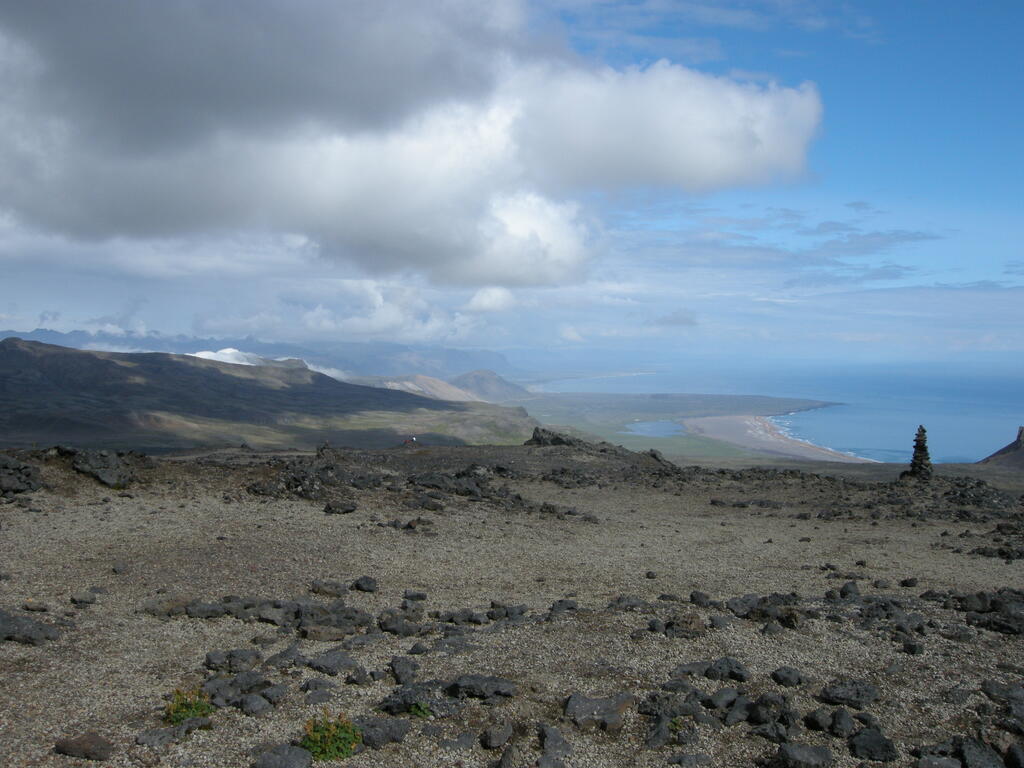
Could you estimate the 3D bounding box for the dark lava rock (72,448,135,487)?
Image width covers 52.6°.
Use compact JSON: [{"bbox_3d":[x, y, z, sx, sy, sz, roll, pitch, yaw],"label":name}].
[{"bbox_3d":[-6.413,1.327,16.256,0.973,0.595,0.730,-1,2,-22],"label":"dark lava rock"}]

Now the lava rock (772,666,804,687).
[{"bbox_3d":[1.438,1.522,5.386,0.166,0.087,0.141,1,2,15],"label":"lava rock"}]

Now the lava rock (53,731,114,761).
[{"bbox_3d":[-1.833,1.546,4.429,0.265,0.093,0.199,-1,2,-23],"label":"lava rock"}]

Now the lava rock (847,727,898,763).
[{"bbox_3d":[1.521,1.521,4.356,0.210,0.119,0.179,1,2,19],"label":"lava rock"}]

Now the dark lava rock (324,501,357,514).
[{"bbox_3d":[-2.114,1.522,12.762,0.394,0.156,0.276,0,2,-9],"label":"dark lava rock"}]

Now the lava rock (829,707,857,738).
[{"bbox_3d":[1.493,1.533,4.676,0.127,0.118,0.139,1,2,18],"label":"lava rock"}]

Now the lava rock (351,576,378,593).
[{"bbox_3d":[-1.122,1.526,7.878,0.213,0.104,0.181,0,2,-8],"label":"lava rock"}]

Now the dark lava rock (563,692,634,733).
[{"bbox_3d":[0.396,1.503,4.744,0.330,0.153,0.214,0,2,5],"label":"dark lava rock"}]

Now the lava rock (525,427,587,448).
[{"bbox_3d":[1.193,1.467,28.387,1.700,0.563,1.105,0,2,2],"label":"lava rock"}]

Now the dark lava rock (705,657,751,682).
[{"bbox_3d":[1.139,1.509,5.473,0.243,0.117,0.182,0,2,12],"label":"dark lava rock"}]

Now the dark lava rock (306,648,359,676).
[{"bbox_3d":[-0.983,1.526,5.671,0.285,0.126,0.214,0,2,-10],"label":"dark lava rock"}]

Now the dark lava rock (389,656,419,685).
[{"bbox_3d":[-0.577,1.523,5.505,0.160,0.131,0.160,0,2,-6],"label":"dark lava rock"}]

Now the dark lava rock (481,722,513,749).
[{"bbox_3d":[-0.067,1.526,4.494,0.139,0.098,0.125,0,2,-1],"label":"dark lava rock"}]

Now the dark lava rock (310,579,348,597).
[{"bbox_3d":[-1.380,1.522,7.744,0.284,0.113,0.213,0,2,-10],"label":"dark lava rock"}]

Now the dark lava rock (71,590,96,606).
[{"bbox_3d":[-3.057,1.530,7.385,0.185,0.098,0.158,-1,2,-23],"label":"dark lava rock"}]

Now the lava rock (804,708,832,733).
[{"bbox_3d":[1.384,1.525,4.692,0.136,0.095,0.122,1,2,17],"label":"lava rock"}]

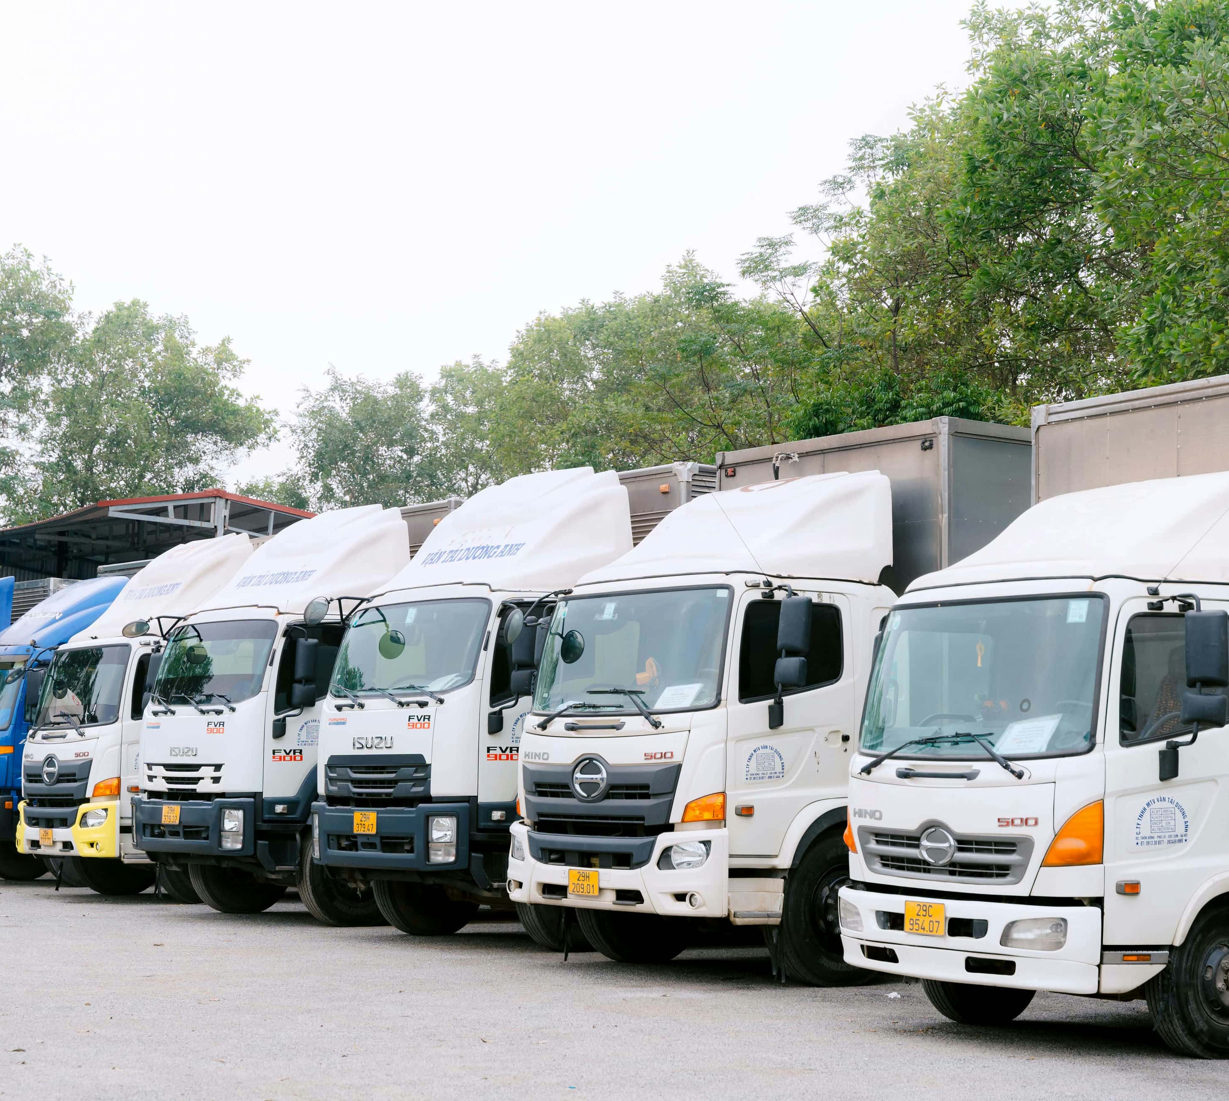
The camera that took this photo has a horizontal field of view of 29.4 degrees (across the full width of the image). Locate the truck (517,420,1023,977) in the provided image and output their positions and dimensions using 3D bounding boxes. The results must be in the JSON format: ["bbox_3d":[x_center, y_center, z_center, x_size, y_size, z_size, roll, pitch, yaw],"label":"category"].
[{"bbox_3d":[3.411,1.289,18.697,9.151,3.959,2.495,5,-7,-37],"label":"truck"}]

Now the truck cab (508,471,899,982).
[{"bbox_3d":[0.571,1.213,16.518,2.000,3.565,2.444,5,-7,-37],"label":"truck cab"}]

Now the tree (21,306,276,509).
[{"bbox_3d":[-10.812,0.312,53.391,5.688,12.247,5.688,1,-6,0],"label":"tree"}]

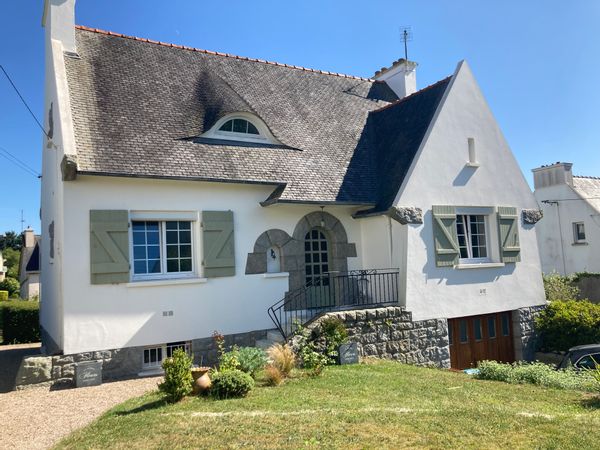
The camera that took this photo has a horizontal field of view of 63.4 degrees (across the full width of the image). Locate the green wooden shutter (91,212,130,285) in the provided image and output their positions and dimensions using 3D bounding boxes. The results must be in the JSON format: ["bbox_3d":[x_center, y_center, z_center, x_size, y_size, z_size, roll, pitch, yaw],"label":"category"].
[{"bbox_3d":[-3.708,0.429,9.526,0.717,1.439,0.051,0,-5,-32],"label":"green wooden shutter"}]

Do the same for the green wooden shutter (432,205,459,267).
[{"bbox_3d":[3.425,0.264,11.340,0.758,1.424,0.050,0,-5,-32],"label":"green wooden shutter"}]

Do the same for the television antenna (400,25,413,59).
[{"bbox_3d":[3.756,-6.337,17.036,0.420,1.200,0.550,-4,-5,14],"label":"television antenna"}]

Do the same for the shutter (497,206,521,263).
[{"bbox_3d":[5.470,0.261,12.647,0.740,1.430,0.060,0,-6,-30],"label":"shutter"}]

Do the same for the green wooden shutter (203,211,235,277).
[{"bbox_3d":[-1.709,0.395,10.315,0.684,1.385,0.060,0,-6,-30],"label":"green wooden shutter"}]

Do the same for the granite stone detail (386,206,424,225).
[{"bbox_3d":[2.341,-0.205,10.835,0.848,0.389,0.283,0,-5,-32],"label":"granite stone detail"}]

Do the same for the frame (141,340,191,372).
[{"bbox_3d":[-2.623,2.586,9.666,0.974,0.467,0.100,0,-6,-30],"label":"frame"}]

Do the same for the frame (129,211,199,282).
[{"bbox_3d":[-2.859,0.438,10.227,1.454,1.434,0.152,0,-5,-32],"label":"frame"}]

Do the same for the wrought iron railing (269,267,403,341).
[{"bbox_3d":[0.848,1.625,10.322,3.397,1.244,0.080,0,-6,-30],"label":"wrought iron railing"}]

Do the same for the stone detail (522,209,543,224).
[{"bbox_3d":[6.254,-0.216,13.245,0.869,0.374,0.283,0,-5,-32],"label":"stone detail"}]

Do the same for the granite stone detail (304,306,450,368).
[{"bbox_3d":[1.601,2.476,10.253,3.939,1.495,0.404,0,-5,-32],"label":"granite stone detail"}]

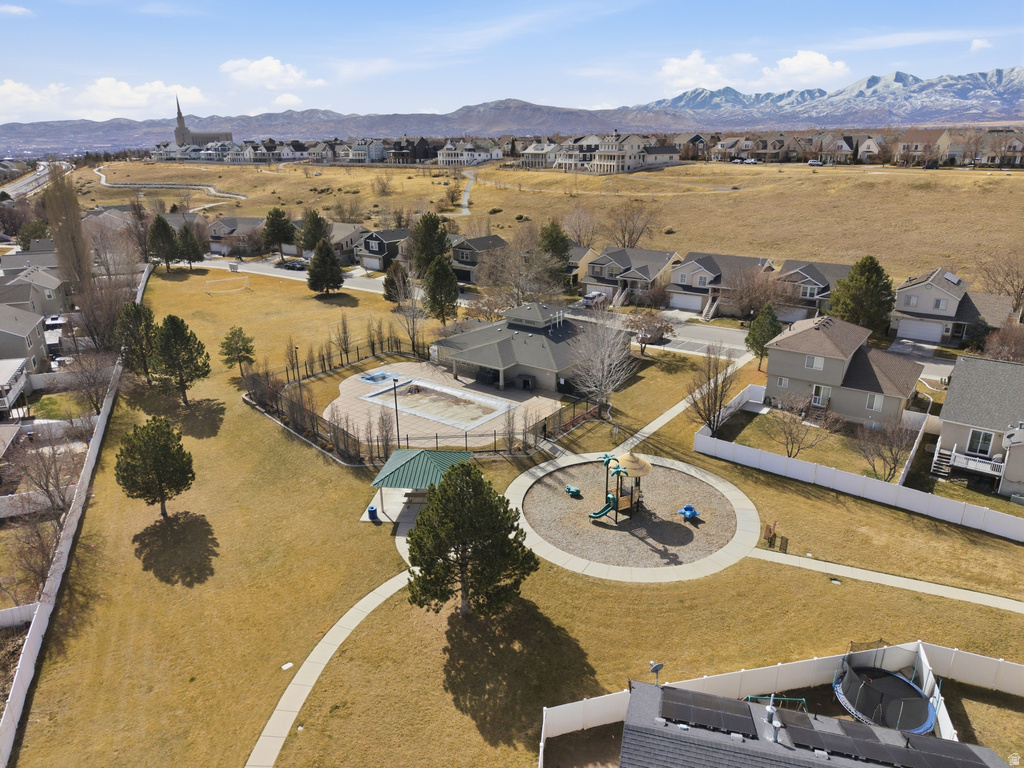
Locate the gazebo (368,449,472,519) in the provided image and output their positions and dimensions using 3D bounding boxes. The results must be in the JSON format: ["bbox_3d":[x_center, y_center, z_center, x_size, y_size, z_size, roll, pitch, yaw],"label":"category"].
[{"bbox_3d":[-6.824,6.994,55.398,6.423,4.020,6.423,2,20,6],"label":"gazebo"}]

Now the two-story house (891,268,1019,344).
[{"bbox_3d":[57.732,-10.256,92.635,12.600,7.600,12.800,14,25,36],"label":"two-story house"}]

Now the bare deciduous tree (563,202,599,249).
[{"bbox_3d":[13.817,-31.199,143.216,7.262,10.535,7.262,1,20,5],"label":"bare deciduous tree"}]

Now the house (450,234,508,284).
[{"bbox_3d":[-6.520,-25.583,143.484,7.500,8.200,11.500,13,23,33],"label":"house"}]

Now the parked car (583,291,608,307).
[{"bbox_3d":[13.226,-13.643,112.949,1.900,1.700,4.800,13,23,36],"label":"parked car"}]

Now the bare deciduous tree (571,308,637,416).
[{"bbox_3d":[8.783,-1.806,68.305,6.332,10.978,6.332,2,20,7],"label":"bare deciduous tree"}]

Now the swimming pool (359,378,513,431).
[{"bbox_3d":[-7.825,2.232,75.323,15.000,0.800,8.200,14,24,34],"label":"swimming pool"}]

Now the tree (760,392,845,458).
[{"bbox_3d":[25.207,3.827,61.949,7.320,6.580,7.320,0,20,0],"label":"tree"}]

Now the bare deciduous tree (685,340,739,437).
[{"bbox_3d":[18.323,0.640,65.209,4.801,9.282,4.801,0,20,0],"label":"bare deciduous tree"}]

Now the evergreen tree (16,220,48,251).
[{"bbox_3d":[-126.581,-39.025,187.347,8.440,8.080,8.440,0,20,0],"label":"evergreen tree"}]

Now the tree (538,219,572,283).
[{"bbox_3d":[8.001,-23.758,129.326,6.180,12.520,6.180,0,20,0],"label":"tree"}]

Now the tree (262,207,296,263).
[{"bbox_3d":[-49.490,-31.693,150.646,6.621,11.647,6.621,0,20,0],"label":"tree"}]

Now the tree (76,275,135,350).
[{"bbox_3d":[-55.514,-9.697,96.119,7.840,10.330,7.840,0,20,0],"label":"tree"}]

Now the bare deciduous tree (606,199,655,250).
[{"bbox_3d":[25.388,-34.106,152.119,11.130,10.950,11.130,0,20,0],"label":"bare deciduous tree"}]

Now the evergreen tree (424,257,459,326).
[{"bbox_3d":[-10.687,-13.932,107.029,5.420,10.550,5.420,0,20,0],"label":"evergreen tree"}]

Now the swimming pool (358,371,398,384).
[{"bbox_3d":[-16.061,-0.529,85.519,3.052,0.500,4.154,12,22,33],"label":"swimming pool"}]

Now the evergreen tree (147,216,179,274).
[{"bbox_3d":[-69.316,-27.833,141.319,5.570,11.570,5.570,0,20,0],"label":"evergreen tree"}]

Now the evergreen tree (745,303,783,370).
[{"bbox_3d":[28.939,-5.360,81.640,4.375,8.103,4.375,-1,18,0],"label":"evergreen tree"}]

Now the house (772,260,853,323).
[{"bbox_3d":[45.192,-13.746,103.646,11.600,7.600,12.500,12,24,31],"label":"house"}]

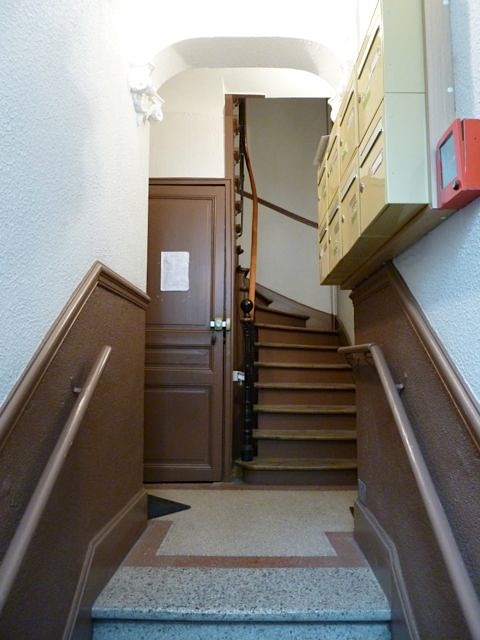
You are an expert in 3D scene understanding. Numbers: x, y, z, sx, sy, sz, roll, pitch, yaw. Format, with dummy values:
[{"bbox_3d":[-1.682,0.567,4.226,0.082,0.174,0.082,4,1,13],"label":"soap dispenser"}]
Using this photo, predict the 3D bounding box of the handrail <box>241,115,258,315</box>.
[{"bbox_3d":[0.092,-0.931,3.989,0.139,1.933,0.901,0,-5,2],"label":"handrail"}]

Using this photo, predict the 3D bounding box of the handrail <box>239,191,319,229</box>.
[{"bbox_3d":[0.440,-1.255,5.244,1.049,0.058,0.055,25,-3,4],"label":"handrail"}]

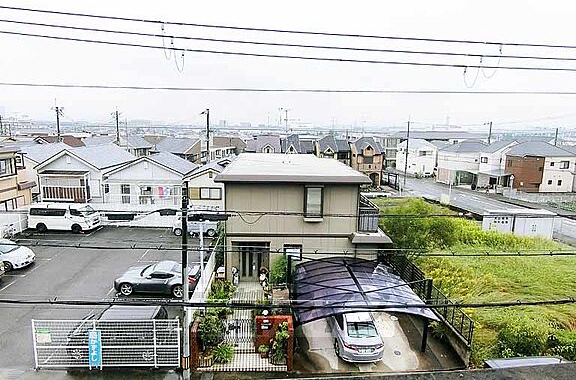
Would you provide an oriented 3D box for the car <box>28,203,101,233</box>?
[{"bbox_3d":[-17.280,2.035,25.988,4.720,1.980,1.720,1,10,1],"label":"car"}]

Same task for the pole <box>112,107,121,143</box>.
[{"bbox_3d":[-29.993,-8.164,58.037,1.300,11.700,0.600,1,10,-4],"label":"pole"}]

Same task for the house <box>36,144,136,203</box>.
[{"bbox_3d":[-19.291,-0.799,33.352,6.300,7.000,8.200,0,10,-2],"label":"house"}]

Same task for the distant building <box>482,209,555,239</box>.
[{"bbox_3d":[18.560,3.007,27.244,5.600,2.150,2.000,2,10,4],"label":"distant building"}]

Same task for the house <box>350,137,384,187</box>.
[{"bbox_3d":[12.665,-4.531,52.513,4.400,7.800,6.000,0,10,-2],"label":"house"}]

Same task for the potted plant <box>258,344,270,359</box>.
[{"bbox_3d":[-0.890,6.038,12.350,0.400,0.430,0.400,1,10,-4],"label":"potted plant"}]

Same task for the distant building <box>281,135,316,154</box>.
[{"bbox_3d":[1.567,-4.776,53.005,5.200,7.900,6.200,0,10,-2],"label":"distant building"}]

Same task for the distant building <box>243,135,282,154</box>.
[{"bbox_3d":[-3.687,-4.410,50.367,5.600,7.600,7.500,1,10,-4],"label":"distant building"}]

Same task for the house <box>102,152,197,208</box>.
[{"bbox_3d":[-12.600,-0.085,31.636,7.200,6.400,6.200,0,10,-2],"label":"house"}]

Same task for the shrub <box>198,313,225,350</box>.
[{"bbox_3d":[-3.059,5.649,13.194,0.980,1.300,0.950,0,10,-2],"label":"shrub"}]

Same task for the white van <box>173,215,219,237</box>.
[{"bbox_3d":[-7.192,2.505,25.730,3.400,1.800,1.480,1,10,-4],"label":"white van"}]

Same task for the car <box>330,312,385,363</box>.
[{"bbox_3d":[2.793,5.524,14.325,1.720,1.460,4.500,0,10,-3],"label":"car"}]

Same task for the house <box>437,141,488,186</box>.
[{"bbox_3d":[31.146,-4.409,55.690,6.600,7.300,8.500,-4,11,-27],"label":"house"}]

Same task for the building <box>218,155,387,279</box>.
[{"bbox_3d":[0.484,1.279,23.259,9.000,6.500,11.500,0,10,-2],"label":"building"}]

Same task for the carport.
[{"bbox_3d":[2.724,4.742,13.720,5.200,2.950,5.200,1,10,-4],"label":"carport"}]

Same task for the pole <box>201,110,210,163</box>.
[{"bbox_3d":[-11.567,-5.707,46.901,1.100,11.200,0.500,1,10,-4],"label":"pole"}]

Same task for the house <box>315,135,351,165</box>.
[{"bbox_3d":[6.915,-4.629,52.611,5.000,7.800,6.200,0,10,-2],"label":"house"}]

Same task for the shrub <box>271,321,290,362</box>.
[{"bbox_3d":[-0.311,5.568,12.151,0.620,1.300,0.600,1,10,-4],"label":"shrub"}]

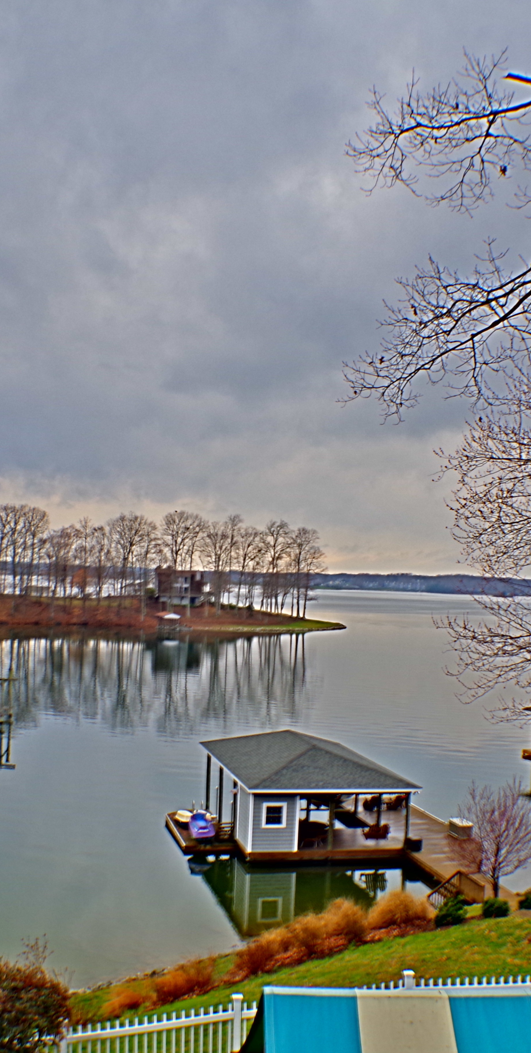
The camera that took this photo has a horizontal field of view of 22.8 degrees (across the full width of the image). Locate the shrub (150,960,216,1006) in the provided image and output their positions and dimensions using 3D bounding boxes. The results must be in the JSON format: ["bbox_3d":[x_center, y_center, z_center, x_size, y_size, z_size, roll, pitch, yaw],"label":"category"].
[{"bbox_3d":[-1.928,10.639,30.700,1.500,1.000,1.400,2,-2,0],"label":"shrub"}]

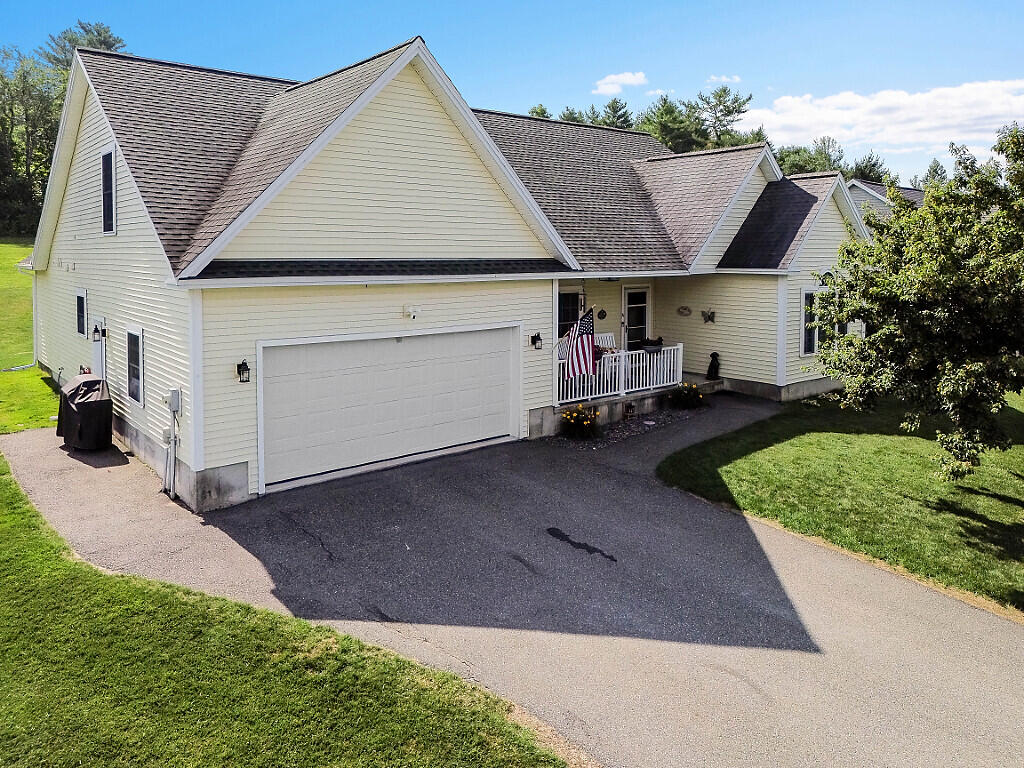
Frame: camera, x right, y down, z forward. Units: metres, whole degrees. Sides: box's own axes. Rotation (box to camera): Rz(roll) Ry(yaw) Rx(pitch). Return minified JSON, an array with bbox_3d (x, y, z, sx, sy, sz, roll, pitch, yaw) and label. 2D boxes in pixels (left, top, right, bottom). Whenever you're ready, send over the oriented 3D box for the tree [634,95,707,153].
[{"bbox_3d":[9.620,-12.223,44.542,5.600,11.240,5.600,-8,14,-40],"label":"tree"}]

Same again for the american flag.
[{"bbox_3d":[1.316,-0.774,13.805,0.220,1.420,0.740,-8,14,-40],"label":"american flag"}]

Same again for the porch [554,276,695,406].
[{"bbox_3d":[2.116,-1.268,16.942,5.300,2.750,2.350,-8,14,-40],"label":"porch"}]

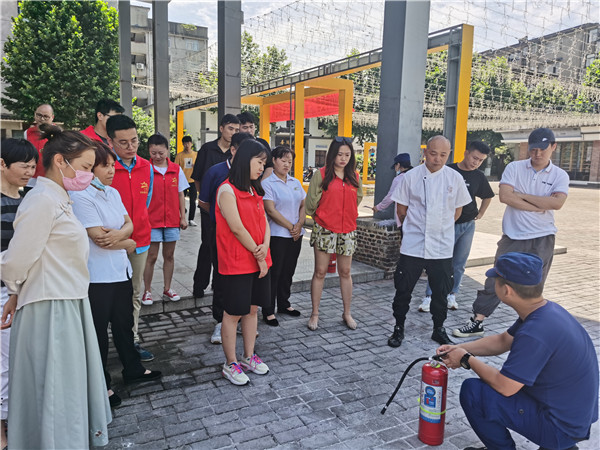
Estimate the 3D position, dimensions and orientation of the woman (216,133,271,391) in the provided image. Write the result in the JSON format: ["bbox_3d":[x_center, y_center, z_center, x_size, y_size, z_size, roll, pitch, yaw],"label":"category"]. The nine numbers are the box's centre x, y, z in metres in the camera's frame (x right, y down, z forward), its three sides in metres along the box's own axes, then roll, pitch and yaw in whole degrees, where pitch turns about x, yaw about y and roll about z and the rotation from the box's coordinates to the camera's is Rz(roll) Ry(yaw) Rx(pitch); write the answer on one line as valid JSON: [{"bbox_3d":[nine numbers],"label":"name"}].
[{"bbox_3d":[-0.365,0.234,3.097,0.330,1.570,0.410,9,11,36],"label":"woman"}]

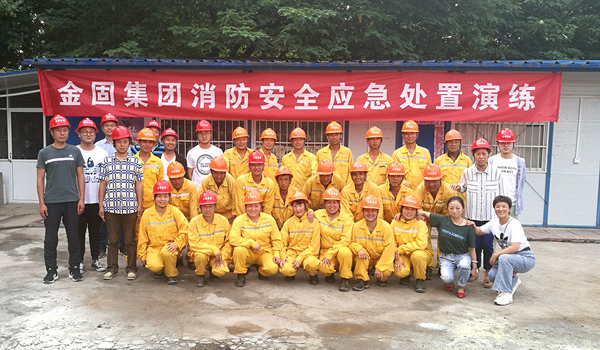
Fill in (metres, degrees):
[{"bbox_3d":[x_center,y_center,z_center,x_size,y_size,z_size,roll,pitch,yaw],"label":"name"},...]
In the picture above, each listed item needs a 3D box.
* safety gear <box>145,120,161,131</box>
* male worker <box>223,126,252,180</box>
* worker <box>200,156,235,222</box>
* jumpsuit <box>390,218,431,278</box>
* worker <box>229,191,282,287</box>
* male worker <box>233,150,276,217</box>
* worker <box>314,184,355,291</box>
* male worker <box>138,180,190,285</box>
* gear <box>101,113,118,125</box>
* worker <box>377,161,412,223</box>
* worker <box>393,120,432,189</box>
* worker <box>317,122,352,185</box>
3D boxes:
[{"bbox_3d":[-1.940,-0.651,6.167,0.220,0.150,0.280,-1,6,-8],"label":"safety gear"},{"bbox_3d":[-0.788,0.224,6.150,0.480,1.716,0.340,1,5,0],"label":"male worker"},{"bbox_3d":[-0.962,0.469,5.460,0.520,1.380,0.700,1,4,-3],"label":"worker"},{"bbox_3d":[1.232,0.818,5.220,0.450,0.640,0.620,2,5,9],"label":"jumpsuit"},{"bbox_3d":[-0.486,0.655,5.110,0.580,0.920,0.660,0,6,0],"label":"worker"},{"bbox_3d":[-0.553,0.377,5.686,0.520,1.360,0.620,0,6,-3],"label":"male worker"},{"bbox_3d":[0.377,0.652,5.120,0.460,1.045,0.700,1,4,3],"label":"worker"},{"bbox_3d":[-1.542,0.609,5.250,0.570,1.090,0.720,0,5,-6],"label":"male worker"},{"bbox_3d":[-2.452,-0.718,6.030,0.215,0.160,0.275,0,-8,-20],"label":"gear"},{"bbox_3d":[1.171,0.487,5.680,0.520,1.335,0.550,1,5,6],"label":"worker"},{"bbox_3d":[1.365,0.260,5.730,0.520,1.850,0.320,2,4,8],"label":"worker"},{"bbox_3d":[0.436,0.182,5.917,0.490,1.710,0.330,0,6,0],"label":"worker"}]

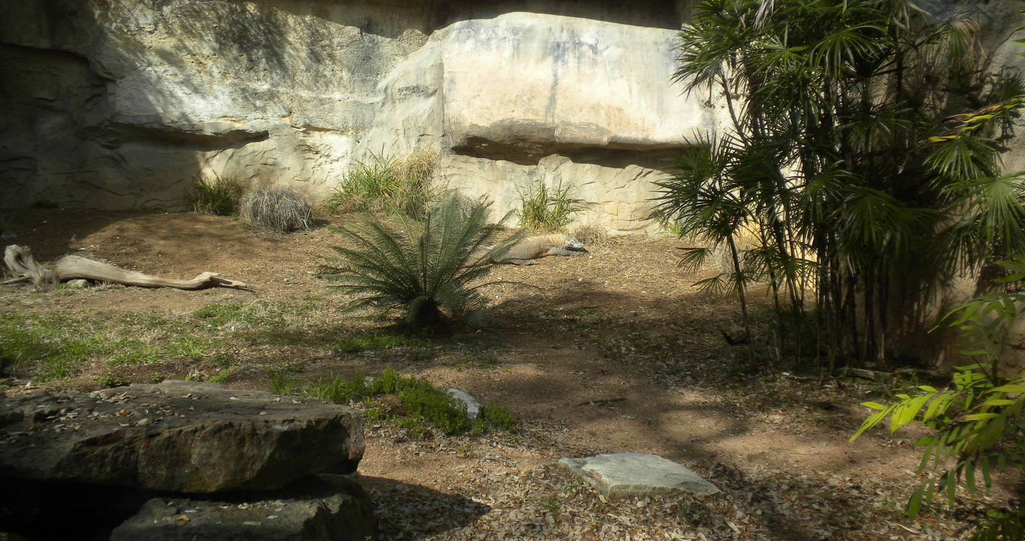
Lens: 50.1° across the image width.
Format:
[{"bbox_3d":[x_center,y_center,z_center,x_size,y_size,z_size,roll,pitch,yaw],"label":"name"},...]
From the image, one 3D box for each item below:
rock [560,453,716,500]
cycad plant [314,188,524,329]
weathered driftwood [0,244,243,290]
[{"bbox_3d":[0.515,0.824,4.511,0.550,0.080,0.470,-1,6,-7],"label":"rock"},{"bbox_3d":[-0.640,-0.101,7.888,1.480,0.960,1.400,0,6,0],"label":"cycad plant"},{"bbox_3d":[-3.420,-0.033,9.738,2.220,0.370,0.480,1,7,8],"label":"weathered driftwood"}]

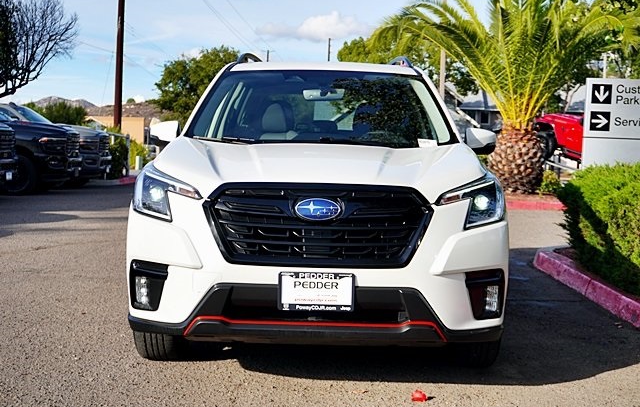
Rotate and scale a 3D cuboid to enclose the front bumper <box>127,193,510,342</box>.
[{"bbox_3d":[-0.009,0.265,4.027,1.800,0.640,0.600,1,3,1],"label":"front bumper"}]

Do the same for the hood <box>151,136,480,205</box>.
[{"bbox_3d":[0.004,-0.178,4.407,1.600,0.240,1.220,1,3,1],"label":"hood"}]

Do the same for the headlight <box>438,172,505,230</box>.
[{"bbox_3d":[0.682,-0.024,4.056,0.400,0.260,0.460,1,3,1],"label":"headlight"}]

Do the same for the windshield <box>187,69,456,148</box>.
[{"bbox_3d":[0.021,-0.567,5.360,1.480,0.520,0.820,1,3,1],"label":"windshield"}]

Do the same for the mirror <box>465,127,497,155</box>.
[{"bbox_3d":[0.943,-0.374,5.358,0.230,0.170,0.150,1,3,1],"label":"mirror"}]

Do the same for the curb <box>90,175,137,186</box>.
[{"bbox_3d":[-6.005,-0.658,26.500,1.700,0.180,0.350,1,3,1],"label":"curb"}]

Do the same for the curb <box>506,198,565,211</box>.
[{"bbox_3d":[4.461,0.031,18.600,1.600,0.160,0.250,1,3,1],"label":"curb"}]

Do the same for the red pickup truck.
[{"bbox_3d":[8.500,-1.750,26.300,5.200,1.880,1.900,8,4,15],"label":"red pickup truck"}]

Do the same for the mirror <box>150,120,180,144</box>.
[{"bbox_3d":[-0.907,-0.410,5.378,0.230,0.170,0.150,1,3,1],"label":"mirror"}]

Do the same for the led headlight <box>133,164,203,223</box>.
[{"bbox_3d":[-0.687,-0.050,4.070,0.400,0.260,0.460,1,3,1],"label":"led headlight"}]

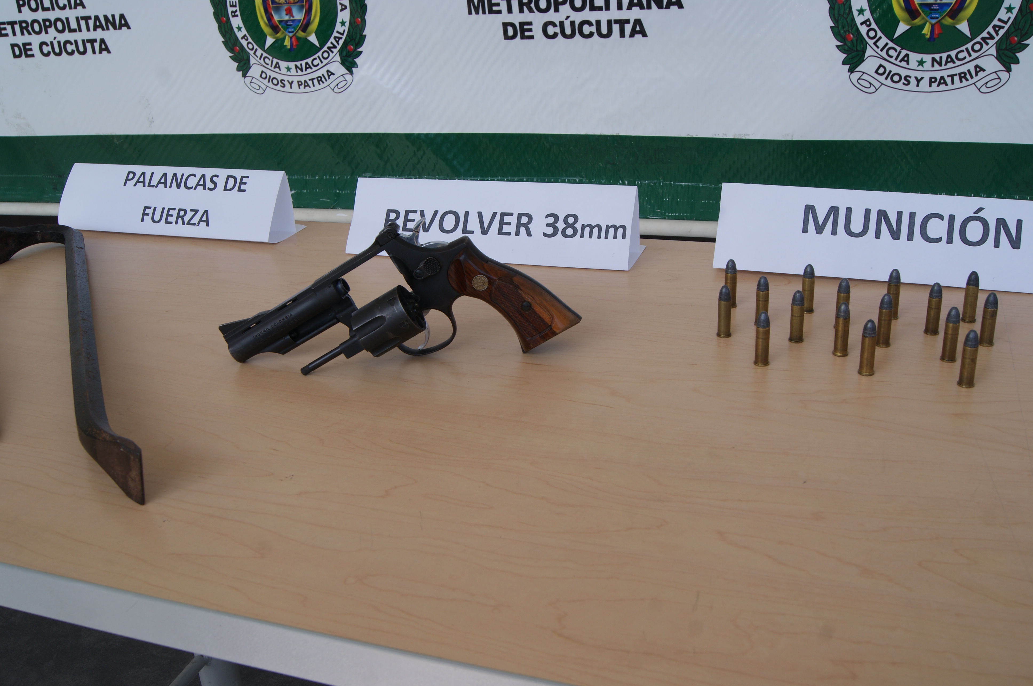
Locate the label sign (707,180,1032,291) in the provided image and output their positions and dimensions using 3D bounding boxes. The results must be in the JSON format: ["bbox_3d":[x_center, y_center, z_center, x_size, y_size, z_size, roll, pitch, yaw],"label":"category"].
[{"bbox_3d":[0.313,-0.096,0.804,0.283,0.068,0.070,7,27,23],"label":"label sign"}]

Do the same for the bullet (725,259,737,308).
[{"bbox_3d":[0.169,-0.047,0.746,0.011,0.039,0.011,-3,25,2],"label":"bullet"}]

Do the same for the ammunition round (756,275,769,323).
[{"bbox_3d":[0.186,-0.032,0.716,0.011,0.039,0.011,5,26,19],"label":"ammunition round"}]

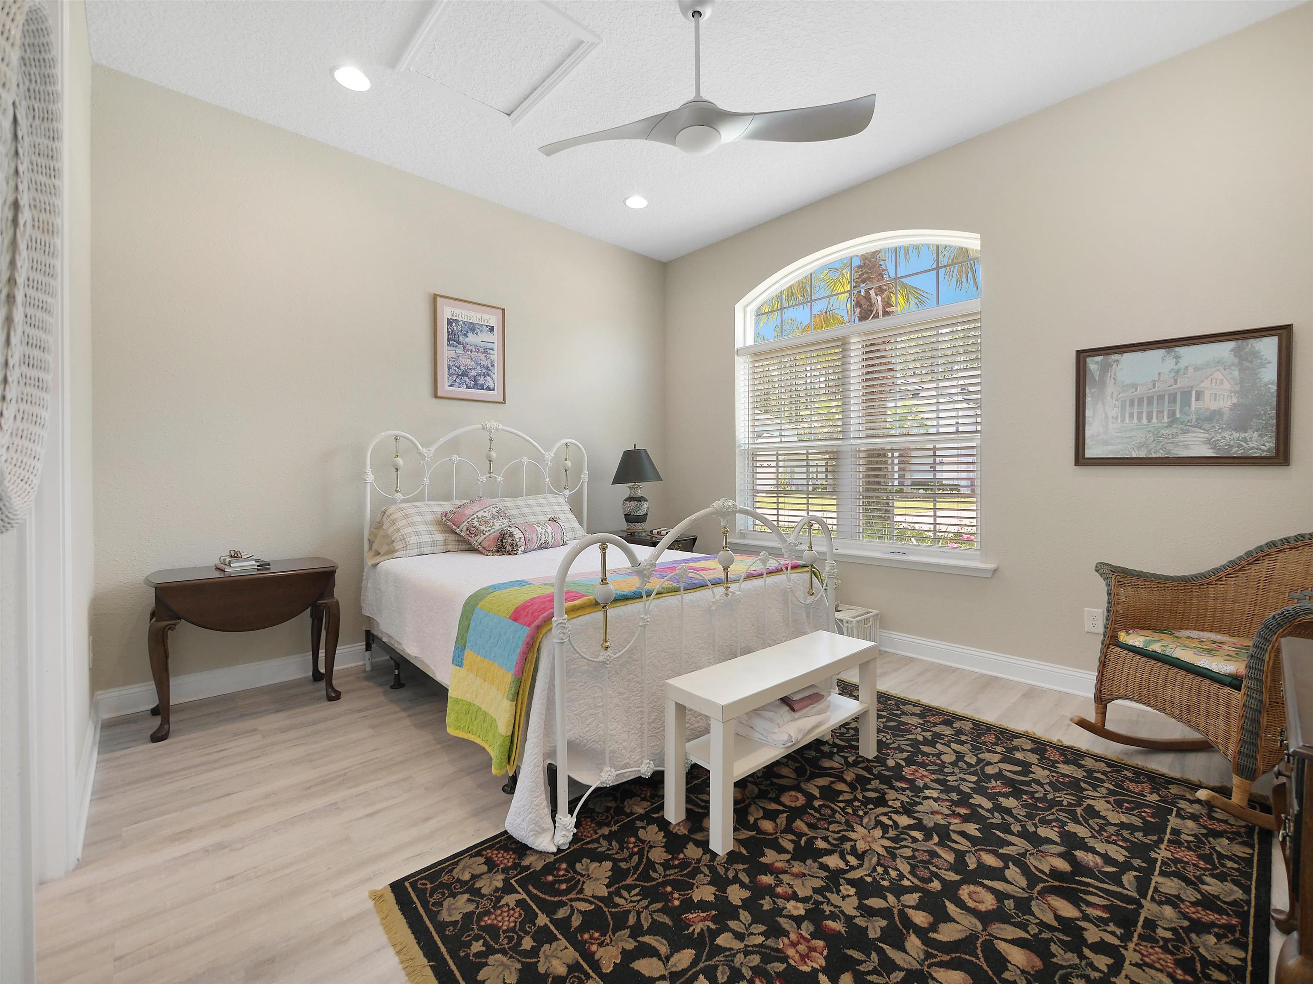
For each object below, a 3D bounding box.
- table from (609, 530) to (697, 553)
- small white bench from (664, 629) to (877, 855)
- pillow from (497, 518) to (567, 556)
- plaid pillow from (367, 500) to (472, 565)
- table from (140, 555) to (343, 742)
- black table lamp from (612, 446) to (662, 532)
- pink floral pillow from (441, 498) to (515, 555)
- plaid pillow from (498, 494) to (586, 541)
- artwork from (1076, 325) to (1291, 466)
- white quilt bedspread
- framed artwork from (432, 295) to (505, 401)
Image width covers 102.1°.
[{"bbox_3d":[-0.095,0.688,4.138,0.537,0.683,0.716,-2,2,-43],"label":"table"},{"bbox_3d":[0.461,0.852,1.962,0.894,0.459,0.258,-2,2,-41],"label":"small white bench"},{"bbox_3d":[-0.797,0.284,3.467,0.200,0.190,0.450,1,2,39],"label":"pillow"},{"bbox_3d":[-1.380,0.234,3.246,0.660,0.390,0.180,-2,-31,-43],"label":"plaid pillow"},{"bbox_3d":[-2.050,0.737,2.676,0.775,0.683,0.447,-2,2,-43],"label":"table"},{"bbox_3d":[-0.149,-0.023,4.349,0.413,0.714,0.413,0,2,0],"label":"black table lamp"},{"bbox_3d":[-1.097,0.218,3.299,0.390,0.390,0.150,-25,-24,-40],"label":"pink floral pillow"},{"bbox_3d":[-0.791,0.211,3.771,0.650,0.390,0.170,-2,-31,-43],"label":"plaid pillow"},{"bbox_3d":[2.420,-0.422,2.488,0.030,0.592,0.722,-2,2,-44],"label":"artwork"},{"bbox_3d":[-0.422,0.714,2.926,1.679,0.683,2.097,-2,2,-43],"label":"white quilt bedspread"},{"bbox_3d":[-1.278,-0.968,3.667,0.497,0.689,0.030,-2,2,-41],"label":"framed artwork"}]

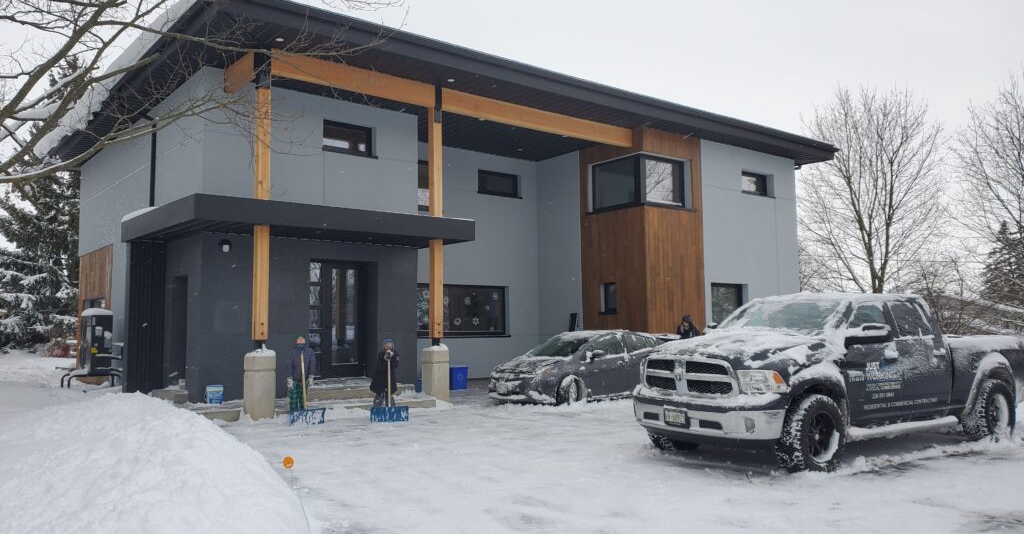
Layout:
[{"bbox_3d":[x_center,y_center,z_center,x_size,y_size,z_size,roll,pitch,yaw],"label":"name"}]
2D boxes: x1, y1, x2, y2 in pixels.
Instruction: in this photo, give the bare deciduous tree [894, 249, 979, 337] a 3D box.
[{"bbox_3d":[15.460,1.536,27.663,2.997,4.059,2.997,-3,-5,29],"label":"bare deciduous tree"}]

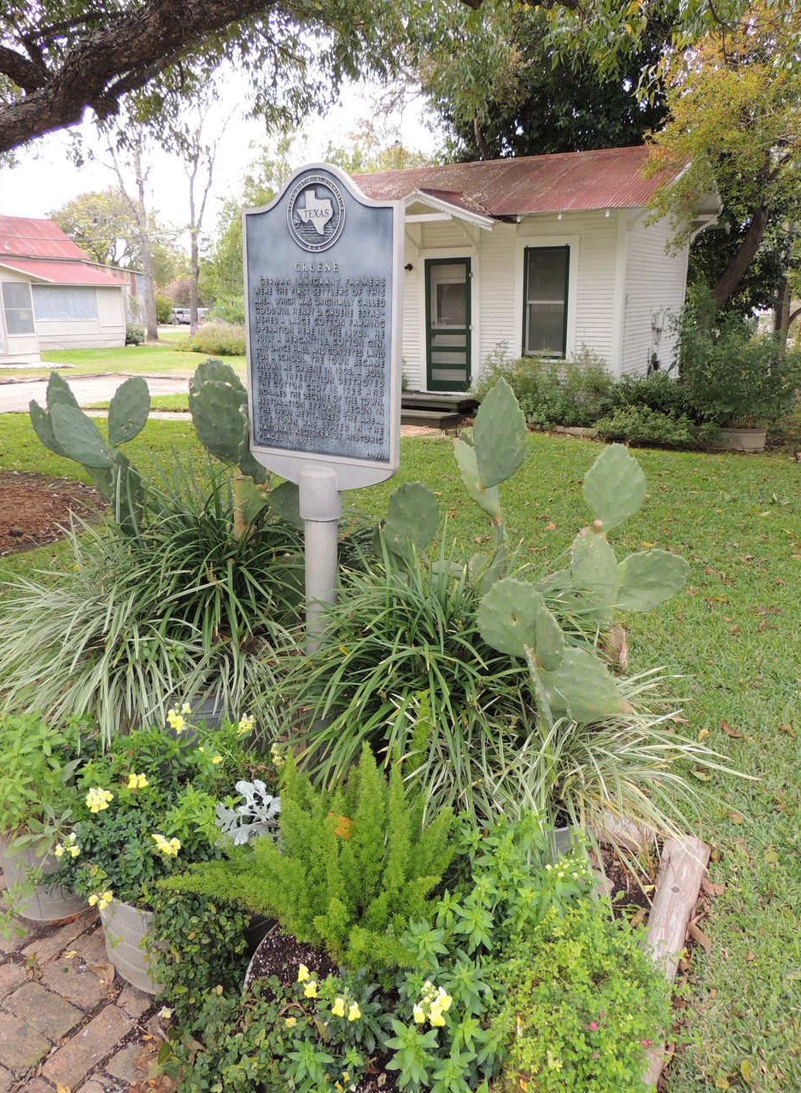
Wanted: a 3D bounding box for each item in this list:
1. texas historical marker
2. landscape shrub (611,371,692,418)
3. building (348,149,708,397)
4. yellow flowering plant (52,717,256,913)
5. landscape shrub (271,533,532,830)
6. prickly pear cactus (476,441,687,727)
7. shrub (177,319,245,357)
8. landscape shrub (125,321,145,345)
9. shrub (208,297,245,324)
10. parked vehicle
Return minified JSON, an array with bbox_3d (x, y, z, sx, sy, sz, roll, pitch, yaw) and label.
[{"bbox_3d":[-0.302,-0.810,2.905,0.680,1.187,0.060,10,18,27],"label":"texas historical marker"},{"bbox_3d":[3.514,-2.104,10.626,1.100,0.800,0.950,5,19,17],"label":"landscape shrub"},{"bbox_3d":[1.683,-4.600,13.370,6.600,4.030,5.150,11,21,30],"label":"building"},{"bbox_3d":[-0.643,0.673,1.984,0.550,0.420,0.500,-7,19,-20],"label":"yellow flowering plant"},{"bbox_3d":[0.023,0.412,2.679,0.870,0.740,0.860,0,18,0],"label":"landscape shrub"},{"bbox_3d":[0.663,0.169,2.769,0.740,1.050,0.620,4,19,14],"label":"prickly pear cactus"},{"bbox_3d":[-6.431,-7.230,26.240,2.500,1.150,1.800,-4,18,-13],"label":"shrub"},{"bbox_3d":[-10.983,-8.806,31.293,0.880,0.970,0.850,-6,19,-18],"label":"landscape shrub"},{"bbox_3d":[-8.299,-10.986,36.372,2.100,1.800,1.900,-4,18,-12],"label":"shrub"},{"bbox_3d":[-23.672,-25.501,84.203,1.950,1.800,4.800,-15,23,-38],"label":"parked vehicle"}]

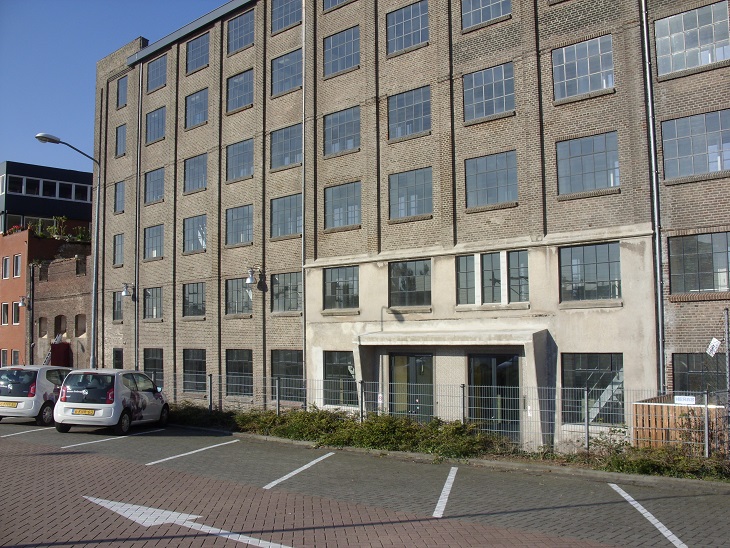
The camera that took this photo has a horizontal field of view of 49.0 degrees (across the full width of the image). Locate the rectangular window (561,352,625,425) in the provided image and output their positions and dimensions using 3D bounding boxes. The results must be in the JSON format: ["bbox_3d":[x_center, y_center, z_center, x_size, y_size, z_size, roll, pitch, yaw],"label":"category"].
[{"bbox_3d":[5.635,2.850,19.758,0.160,1.827,1.792,3,-6,-44],"label":"rectangular window"}]

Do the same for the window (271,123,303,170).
[{"bbox_3d":[-2.970,-4.737,30.084,0.150,1.491,1.825,4,-6,-44],"label":"window"}]

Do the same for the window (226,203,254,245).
[{"bbox_3d":[-4.871,-1.912,31.282,0.140,1.450,1.772,4,-6,-44],"label":"window"}]

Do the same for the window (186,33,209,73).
[{"bbox_3d":[-7.357,-9.674,35.123,0.150,1.483,1.815,4,-6,-44],"label":"window"}]

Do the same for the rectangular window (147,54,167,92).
[{"bbox_3d":[-9.804,-9.442,37.710,0.150,1.483,1.812,4,-6,-44],"label":"rectangular window"}]

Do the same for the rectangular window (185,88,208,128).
[{"bbox_3d":[-7.041,-6.969,33.838,0.160,1.453,1.782,3,-6,-44],"label":"rectangular window"}]

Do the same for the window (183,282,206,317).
[{"bbox_3d":[-7.318,1.123,34.224,0.150,1.438,1.815,4,-6,-44],"label":"window"}]

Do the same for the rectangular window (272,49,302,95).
[{"bbox_3d":[-2.808,-7.361,29.411,0.160,1.453,1.795,3,-6,-44],"label":"rectangular window"}]

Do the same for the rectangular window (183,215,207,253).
[{"bbox_3d":[-7.105,-1.672,33.367,0.140,1.430,1.767,4,-6,-43],"label":"rectangular window"}]

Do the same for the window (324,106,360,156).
[{"bbox_3d":[-0.723,-4.784,27.057,0.160,1.426,1.796,3,-6,-44],"label":"window"}]

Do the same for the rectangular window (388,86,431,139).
[{"bbox_3d":[1.416,-4.962,24.844,0.160,1.426,1.788,3,-6,-44],"label":"rectangular window"}]

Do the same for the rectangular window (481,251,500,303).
[{"bbox_3d":[3.516,0.125,22.377,0.140,1.408,0.645,4,-6,-44],"label":"rectangular window"}]

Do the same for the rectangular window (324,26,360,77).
[{"bbox_3d":[-0.778,-7.596,27.411,0.140,1.429,1.789,4,-6,-44],"label":"rectangular window"}]

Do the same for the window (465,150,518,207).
[{"bbox_3d":[3.566,-2.663,22.570,0.140,1.450,1.783,4,-6,-44],"label":"window"}]

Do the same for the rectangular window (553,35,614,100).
[{"bbox_3d":[5.690,-5.436,21.120,0.150,1.491,1.820,4,-6,-44],"label":"rectangular window"}]

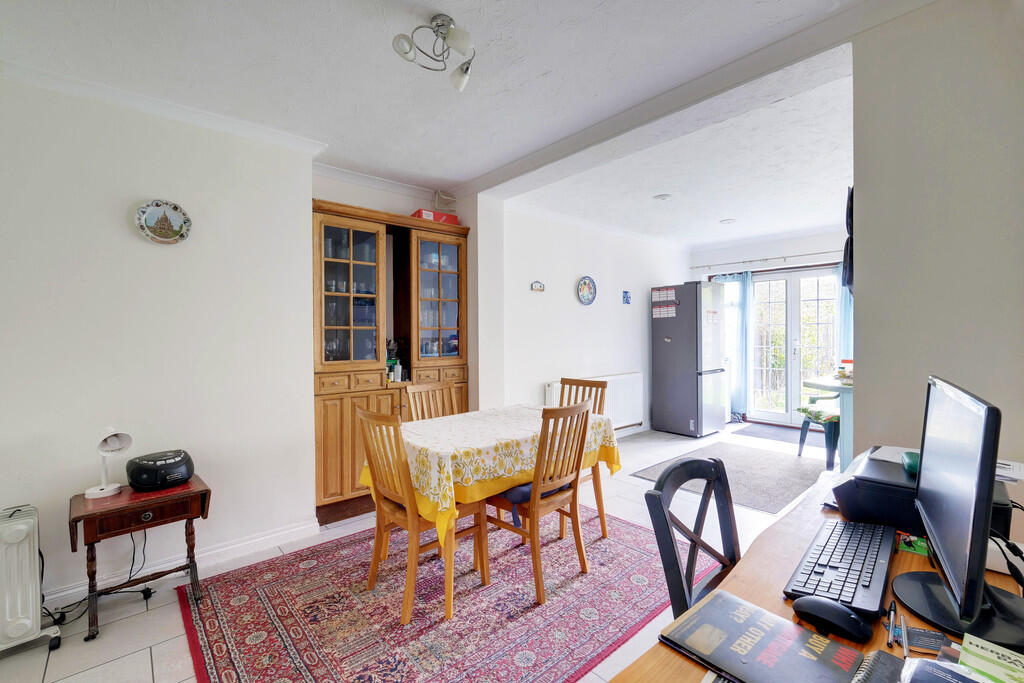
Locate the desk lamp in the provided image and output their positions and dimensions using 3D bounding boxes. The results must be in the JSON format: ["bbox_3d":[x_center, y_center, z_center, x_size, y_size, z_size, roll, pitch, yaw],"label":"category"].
[{"bbox_3d":[-1.836,0.546,1.954,0.150,0.295,0.125,0,1,22],"label":"desk lamp"}]

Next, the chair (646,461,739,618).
[{"bbox_3d":[0.702,0.793,1.159,0.440,0.870,0.500,-1,1,-42],"label":"chair"}]

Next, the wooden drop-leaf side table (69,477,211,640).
[{"bbox_3d":[-1.670,0.960,1.933,0.330,0.534,0.460,1,1,43],"label":"wooden drop-leaf side table"}]

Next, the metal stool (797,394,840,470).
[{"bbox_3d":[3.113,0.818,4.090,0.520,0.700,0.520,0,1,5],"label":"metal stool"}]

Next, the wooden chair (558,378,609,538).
[{"bbox_3d":[0.351,0.744,2.915,0.430,0.910,0.520,1,1,45],"label":"wooden chair"}]

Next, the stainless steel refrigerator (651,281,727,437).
[{"bbox_3d":[2.266,0.215,5.488,0.605,1.857,0.670,-1,1,-42],"label":"stainless steel refrigerator"}]

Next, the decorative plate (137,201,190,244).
[{"bbox_3d":[-1.768,-0.604,2.171,0.215,0.220,0.025,-1,1,-42],"label":"decorative plate"}]

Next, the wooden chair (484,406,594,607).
[{"bbox_3d":[0.115,0.753,2.227,0.510,0.900,0.430,0,1,44],"label":"wooden chair"}]

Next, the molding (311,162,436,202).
[{"bbox_3d":[-0.982,-1.180,3.257,1.120,0.080,0.080,-1,1,-41],"label":"molding"}]

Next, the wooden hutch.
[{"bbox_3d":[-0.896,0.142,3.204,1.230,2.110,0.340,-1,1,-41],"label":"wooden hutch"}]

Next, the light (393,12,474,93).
[{"bbox_3d":[-0.278,-1.099,1.619,0.340,0.190,0.340,0,1,0],"label":"light"}]

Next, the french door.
[{"bbox_3d":[3.773,0.088,5.749,0.090,2.070,1.100,-1,1,-42],"label":"french door"}]

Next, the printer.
[{"bbox_3d":[1.117,0.413,1.169,0.400,0.135,0.325,-1,1,-42],"label":"printer"}]

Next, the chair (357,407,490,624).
[{"bbox_3d":[-0.433,0.757,2.084,0.520,0.900,0.430,-1,1,-44],"label":"chair"}]

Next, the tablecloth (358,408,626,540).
[{"bbox_3d":[-0.051,0.645,2.473,1.320,0.370,0.840,-1,1,-41],"label":"tablecloth"}]

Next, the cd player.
[{"bbox_3d":[-1.694,0.621,2.069,0.210,0.140,0.250,1,1,40],"label":"cd player"}]

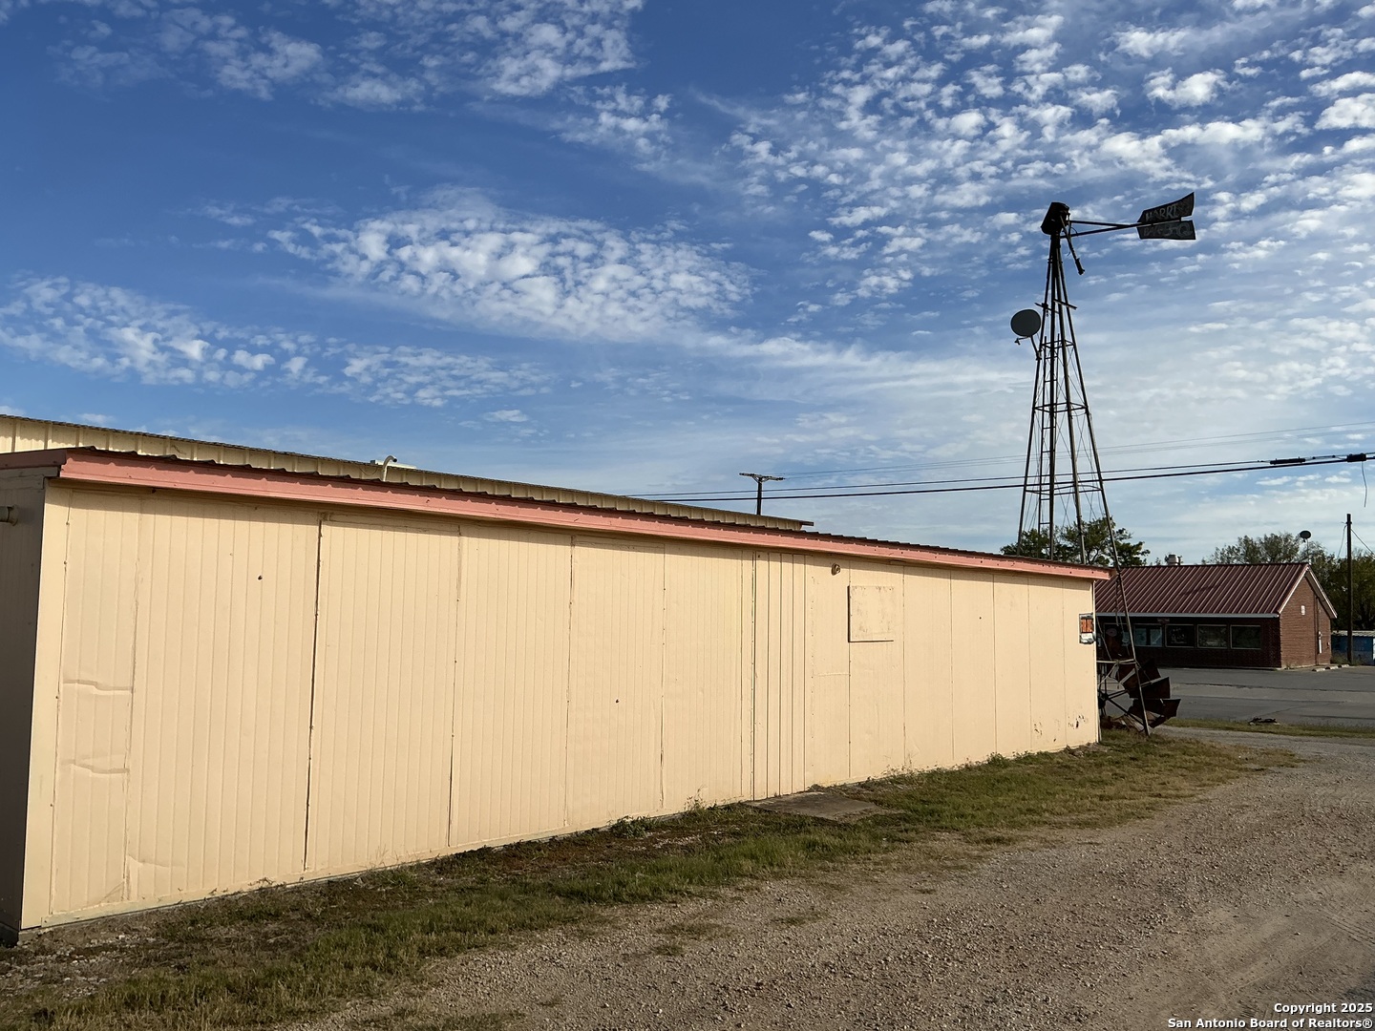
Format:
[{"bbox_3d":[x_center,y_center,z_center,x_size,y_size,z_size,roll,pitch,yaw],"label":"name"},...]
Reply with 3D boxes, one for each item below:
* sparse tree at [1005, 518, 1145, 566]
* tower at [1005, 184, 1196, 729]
[{"bbox_3d":[23.680,4.348,67.917,9.100,8.600,9.000,-1,-6,19],"label":"sparse tree"},{"bbox_3d":[7.531,-0.991,20.754,3.650,10.000,2.750,-1,-6,17],"label":"tower"}]

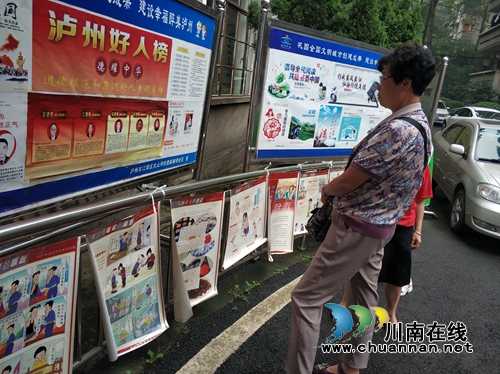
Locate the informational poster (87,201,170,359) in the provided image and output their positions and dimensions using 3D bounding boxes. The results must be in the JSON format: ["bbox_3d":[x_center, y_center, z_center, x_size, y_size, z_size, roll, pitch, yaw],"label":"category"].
[{"bbox_3d":[-0.625,0.513,2.097,0.090,0.730,0.480,8,17,32],"label":"informational poster"}]

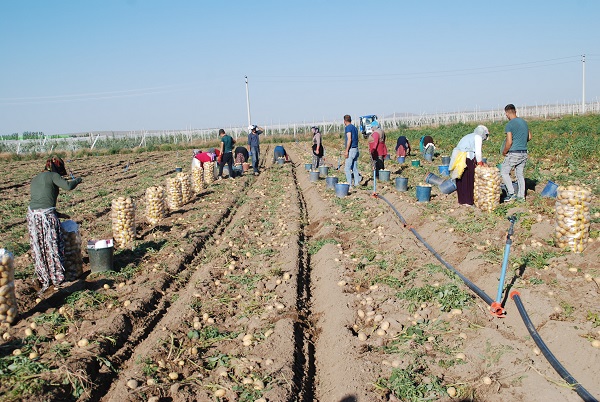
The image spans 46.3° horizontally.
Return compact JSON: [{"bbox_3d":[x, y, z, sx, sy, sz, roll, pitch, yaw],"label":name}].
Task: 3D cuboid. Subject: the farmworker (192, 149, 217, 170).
[{"bbox_3d":[-3.196,-1.137,23.344,0.850,1.000,0.500,-4,7,-11],"label":"farmworker"}]

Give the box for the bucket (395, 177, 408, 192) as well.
[{"bbox_3d":[2.356,-0.395,16.182,0.290,0.320,0.290,-3,6,0],"label":"bucket"}]

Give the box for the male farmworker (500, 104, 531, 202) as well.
[{"bbox_3d":[3.790,-0.833,12.300,0.520,1.690,0.450,-5,7,-25],"label":"male farmworker"}]

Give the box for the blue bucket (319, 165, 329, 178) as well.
[{"bbox_3d":[0.776,-0.941,22.200,0.280,0.280,0.280,-3,6,0],"label":"blue bucket"}]

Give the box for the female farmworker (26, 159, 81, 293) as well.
[{"bbox_3d":[-2.790,0.262,8.000,0.560,1.500,0.550,1,7,30],"label":"female farmworker"}]

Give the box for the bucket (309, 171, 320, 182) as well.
[{"bbox_3d":[0.429,-0.667,19.400,0.285,0.275,0.285,-4,7,0],"label":"bucket"}]

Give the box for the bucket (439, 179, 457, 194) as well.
[{"bbox_3d":[2.941,-0.274,13.900,0.285,0.285,0.285,-28,13,-25],"label":"bucket"}]

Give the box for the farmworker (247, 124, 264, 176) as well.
[{"bbox_3d":[-1.558,-1.751,24.203,0.580,1.740,0.420,-4,6,-6],"label":"farmworker"}]

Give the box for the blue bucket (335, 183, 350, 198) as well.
[{"bbox_3d":[0.957,-0.242,15.783,0.310,0.310,0.310,-3,6,0],"label":"blue bucket"}]

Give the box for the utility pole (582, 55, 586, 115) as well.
[{"bbox_3d":[47.148,-19.199,116.435,0.400,10.100,0.380,-3,6,0],"label":"utility pole"}]

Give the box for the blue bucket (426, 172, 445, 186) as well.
[{"bbox_3d":[2.871,-0.450,14.800,0.330,0.270,0.270,23,6,15],"label":"blue bucket"}]

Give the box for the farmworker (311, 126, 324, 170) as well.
[{"bbox_3d":[0.640,-1.905,25.200,0.400,1.580,0.460,-4,7,-3],"label":"farmworker"}]

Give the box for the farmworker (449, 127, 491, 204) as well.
[{"bbox_3d":[2.919,-0.611,12.000,0.700,1.370,0.480,-2,6,5],"label":"farmworker"}]

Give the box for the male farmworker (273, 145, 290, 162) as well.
[{"bbox_3d":[-0.832,-2.083,30.756,0.550,0.780,0.800,0,7,24],"label":"male farmworker"}]

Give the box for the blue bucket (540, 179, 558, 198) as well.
[{"bbox_3d":[4.476,-0.196,12.500,0.290,0.285,0.290,27,-18,9],"label":"blue bucket"}]

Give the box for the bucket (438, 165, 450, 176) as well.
[{"bbox_3d":[3.780,-0.781,18.300,0.290,0.280,0.290,-3,6,0],"label":"bucket"}]

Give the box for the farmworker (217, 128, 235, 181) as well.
[{"bbox_3d":[-2.454,-1.549,23.500,0.560,1.730,0.420,-7,7,-27],"label":"farmworker"}]

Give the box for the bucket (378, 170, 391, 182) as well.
[{"bbox_3d":[2.180,-0.634,18.000,0.290,0.290,0.290,-3,6,0],"label":"bucket"}]

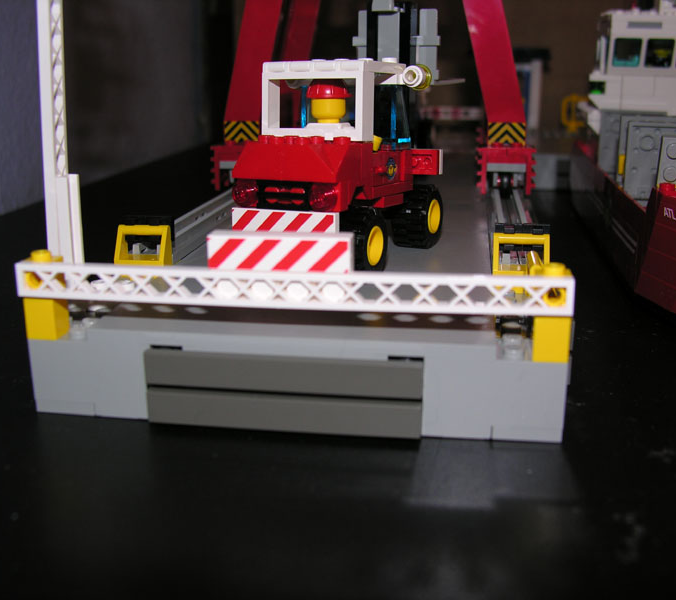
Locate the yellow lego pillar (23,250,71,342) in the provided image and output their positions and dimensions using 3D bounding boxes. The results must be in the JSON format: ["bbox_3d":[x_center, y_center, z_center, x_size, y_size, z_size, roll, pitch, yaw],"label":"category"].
[{"bbox_3d":[-0.070,-0.001,0.206,0.008,0.021,0.008,2,16,9],"label":"yellow lego pillar"}]

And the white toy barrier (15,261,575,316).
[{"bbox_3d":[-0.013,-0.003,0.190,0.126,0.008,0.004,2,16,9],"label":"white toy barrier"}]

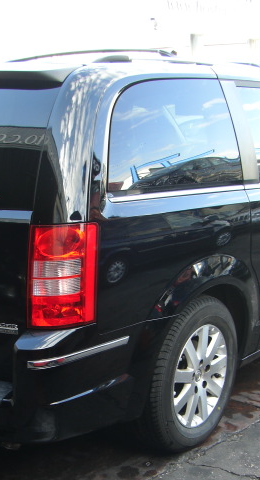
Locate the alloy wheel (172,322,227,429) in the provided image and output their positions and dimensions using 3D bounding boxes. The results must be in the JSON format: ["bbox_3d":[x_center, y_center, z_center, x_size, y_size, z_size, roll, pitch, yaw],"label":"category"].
[{"bbox_3d":[0.267,0.600,3.154,0.150,0.460,0.460,6,11,36],"label":"alloy wheel"}]

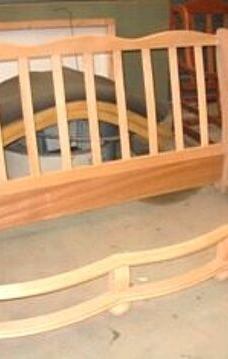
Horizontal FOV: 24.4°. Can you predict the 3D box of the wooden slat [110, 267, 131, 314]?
[{"bbox_3d":[0.024,0.448,2.187,0.079,0.234,0.065,-11,28,-25],"label":"wooden slat"}]

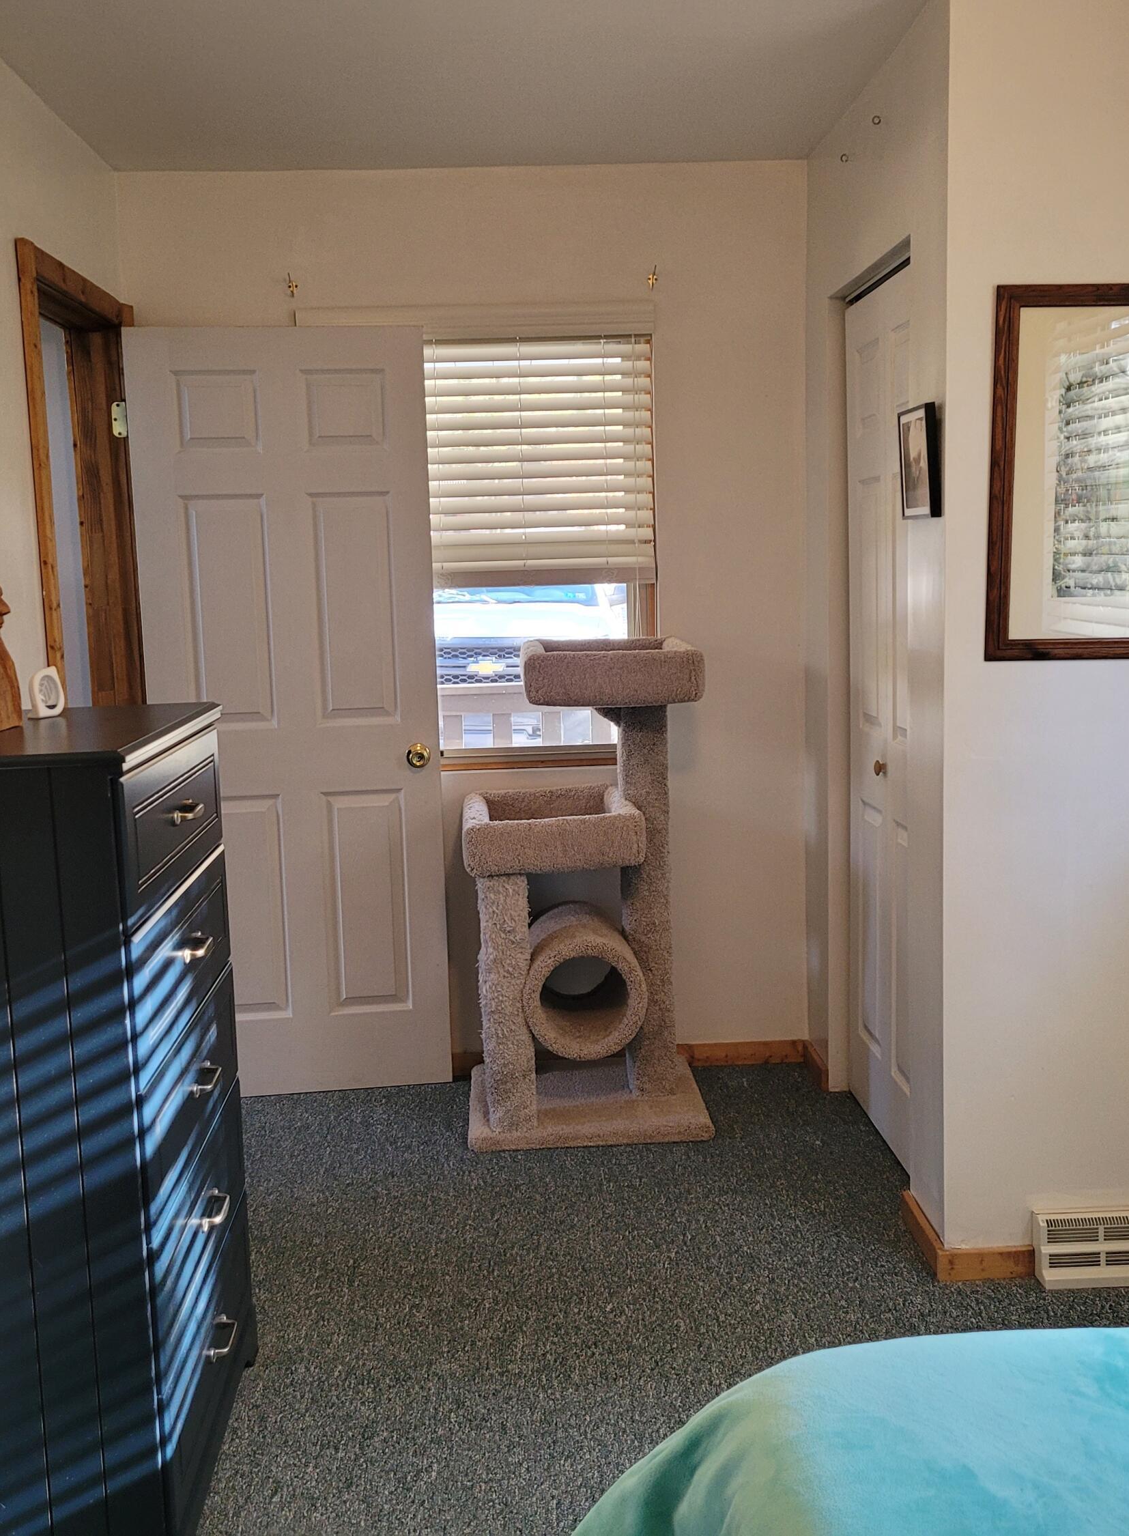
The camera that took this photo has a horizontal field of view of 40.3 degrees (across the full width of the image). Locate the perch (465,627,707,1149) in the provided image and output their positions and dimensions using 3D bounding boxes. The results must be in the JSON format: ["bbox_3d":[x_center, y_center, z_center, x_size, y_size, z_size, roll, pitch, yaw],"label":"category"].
[{"bbox_3d":[0.048,0.293,3.911,0.610,1.210,0.610,-2,8,-2],"label":"perch"}]

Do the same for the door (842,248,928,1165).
[{"bbox_3d":[0.768,-0.091,3.559,0.035,2.010,0.820,-2,8,-2],"label":"door"}]

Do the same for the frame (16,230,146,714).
[{"bbox_3d":[-1.141,-0.090,3.654,0.140,2.097,0.910,-2,8,-2],"label":"frame"}]

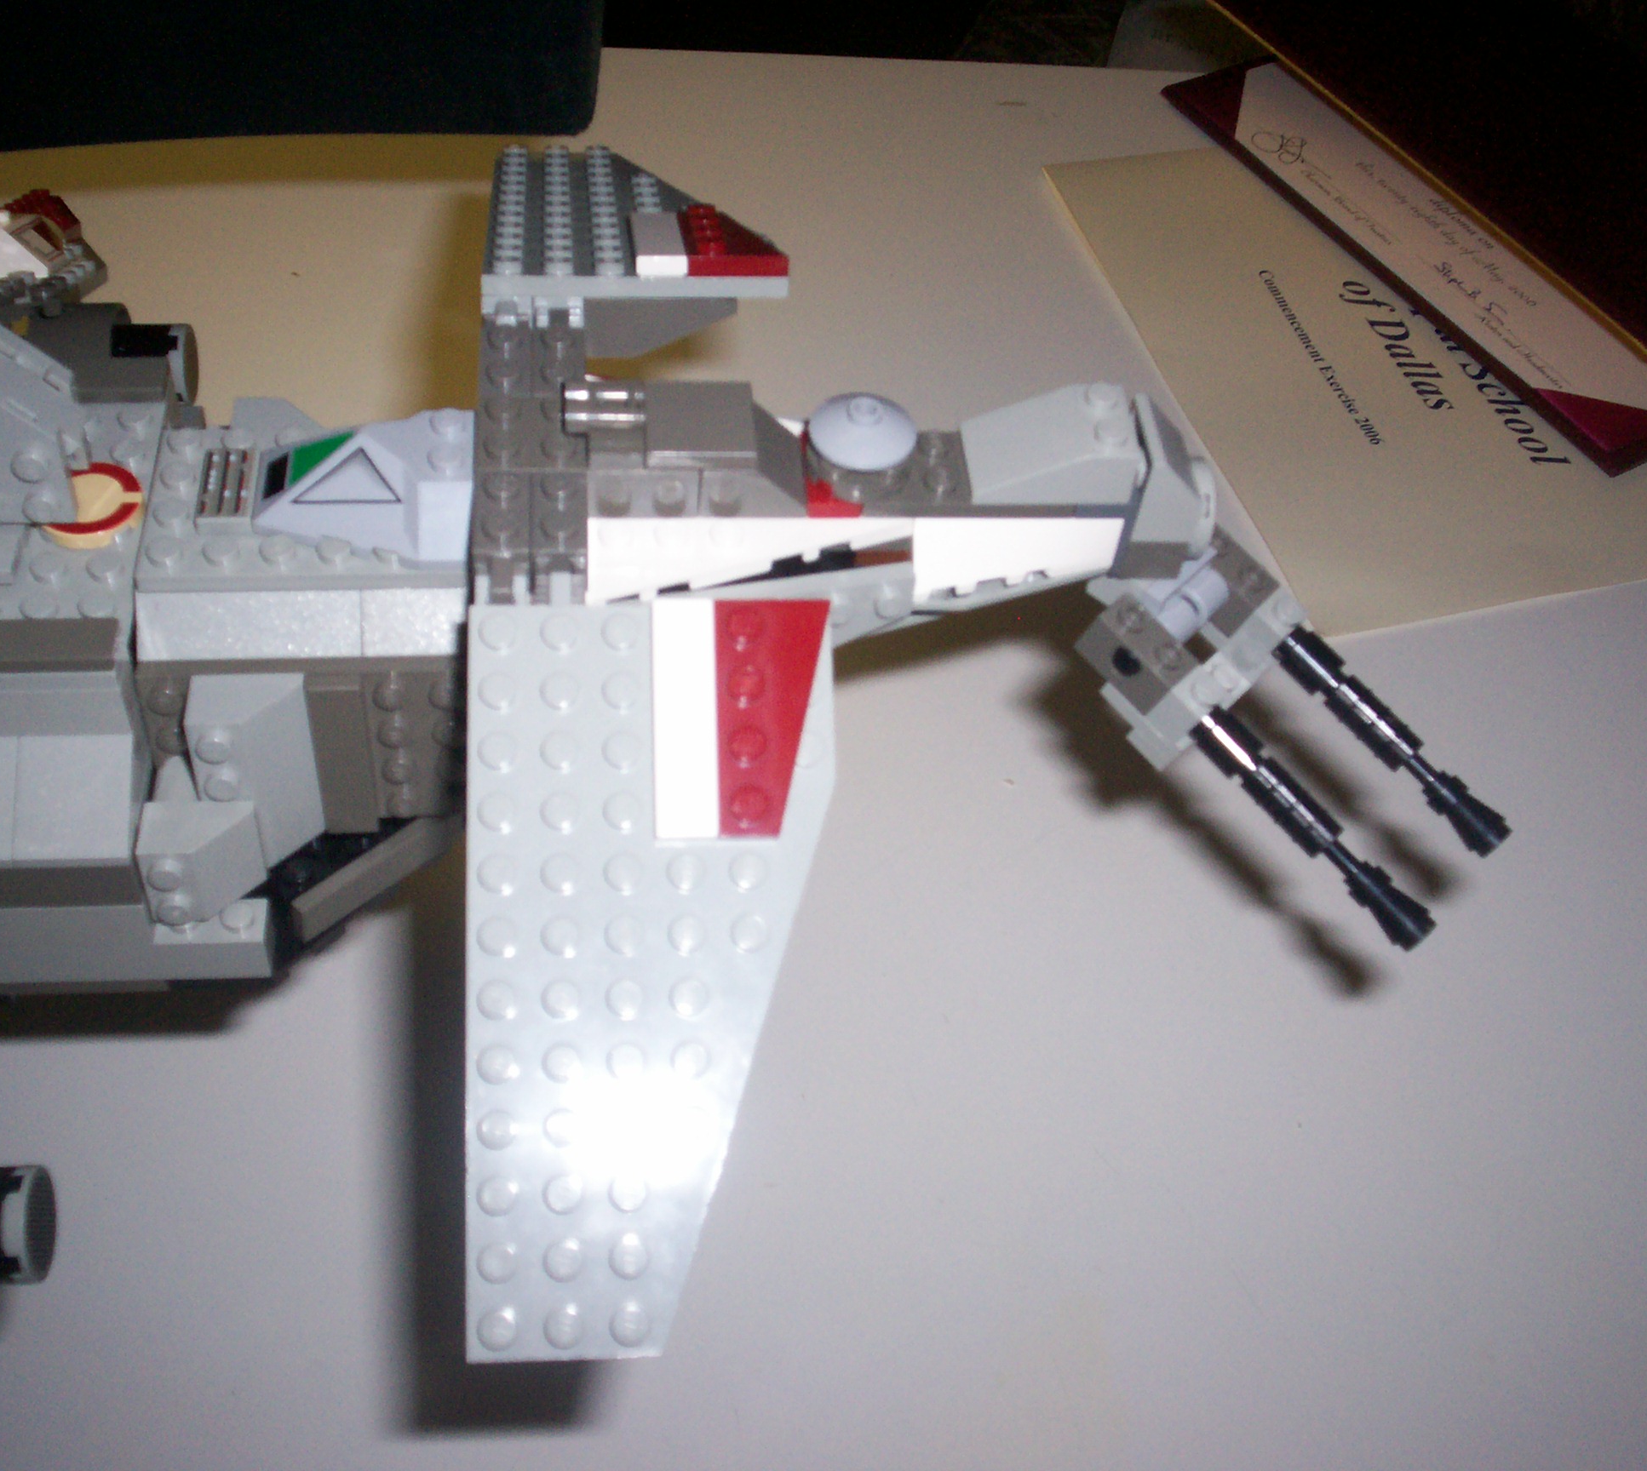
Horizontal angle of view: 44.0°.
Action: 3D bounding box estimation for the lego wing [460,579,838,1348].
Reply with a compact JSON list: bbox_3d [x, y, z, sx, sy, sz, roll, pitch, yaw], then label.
[{"bbox_3d":[-0.021,0.030,0.261,0.048,0.008,0.096,0,78,-9],"label":"lego wing"}]

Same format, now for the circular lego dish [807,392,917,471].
[{"bbox_3d":[0.006,-0.046,0.299,0.016,0.005,0.016,3,50,-4],"label":"circular lego dish"}]

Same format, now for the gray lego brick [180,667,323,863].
[{"bbox_3d":[-0.085,0.007,0.305,0.016,0.032,0.011,-1,44,-7],"label":"gray lego brick"}]

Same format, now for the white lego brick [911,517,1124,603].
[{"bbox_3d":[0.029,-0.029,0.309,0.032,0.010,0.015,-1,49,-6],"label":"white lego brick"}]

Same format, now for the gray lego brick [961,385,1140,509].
[{"bbox_3d":[0.033,-0.044,0.304,0.024,0.011,0.016,-1,51,-6],"label":"gray lego brick"}]

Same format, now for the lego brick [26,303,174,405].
[{"bbox_3d":[-0.114,-0.058,0.318,0.026,0.007,0.015,-1,51,-6],"label":"lego brick"}]

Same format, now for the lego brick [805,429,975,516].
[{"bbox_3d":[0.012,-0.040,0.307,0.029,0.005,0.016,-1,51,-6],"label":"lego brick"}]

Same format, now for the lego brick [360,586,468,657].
[{"bbox_3d":[-0.060,-0.018,0.304,0.016,0.010,0.016,-1,49,-6],"label":"lego brick"}]

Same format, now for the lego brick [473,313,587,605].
[{"bbox_3d":[-0.042,-0.042,0.295,0.016,0.005,0.056,-1,51,-6],"label":"lego brick"}]

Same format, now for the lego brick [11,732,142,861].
[{"bbox_3d":[-0.107,0.007,0.294,0.016,0.010,0.023,-1,49,-6],"label":"lego brick"}]

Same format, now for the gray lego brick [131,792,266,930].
[{"bbox_3d":[-0.092,0.019,0.302,0.016,0.016,0.011,-1,49,-6],"label":"gray lego brick"}]

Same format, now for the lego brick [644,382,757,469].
[{"bbox_3d":[-0.018,-0.045,0.297,0.016,0.004,0.016,-1,51,-6],"label":"lego brick"}]

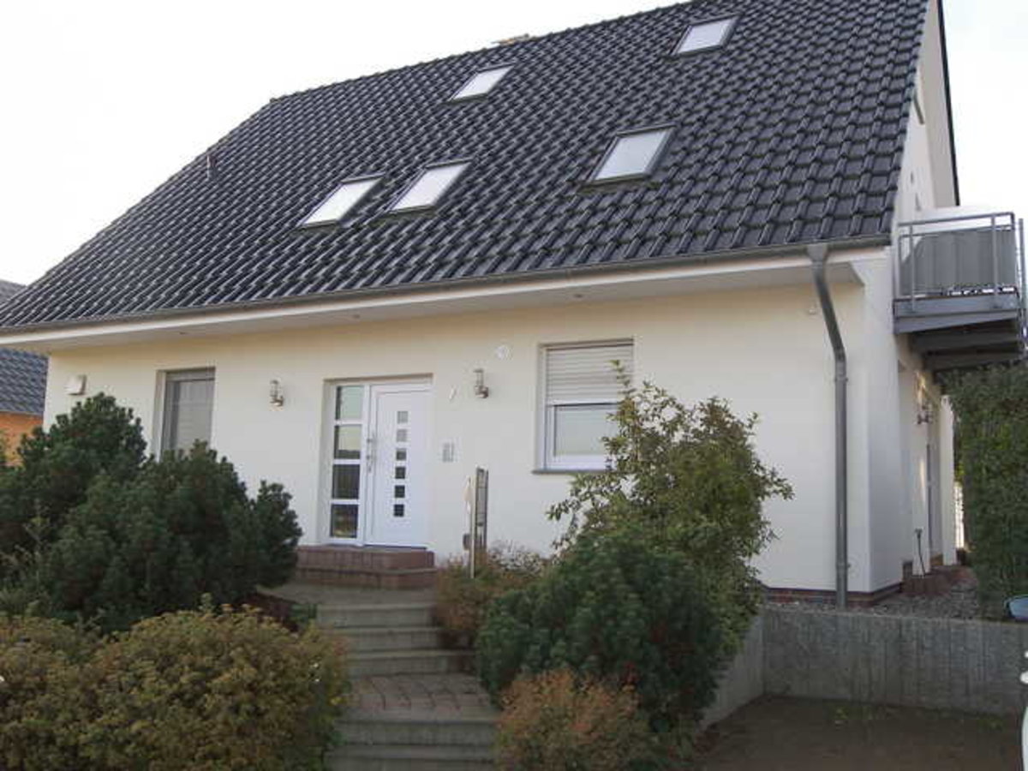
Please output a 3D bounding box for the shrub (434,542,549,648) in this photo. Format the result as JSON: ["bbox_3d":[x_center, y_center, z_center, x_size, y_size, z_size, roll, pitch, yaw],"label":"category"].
[{"bbox_3d":[-0.202,1.867,8.964,0.950,0.820,0.850,-2,-7,30],"label":"shrub"}]

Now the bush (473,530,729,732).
[{"bbox_3d":[0.613,1.700,7.116,1.620,1.250,1.500,1,-6,0],"label":"bush"}]

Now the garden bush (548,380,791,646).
[{"bbox_3d":[1.294,1.039,8.358,1.920,2.100,1.750,1,-6,0],"label":"garden bush"}]

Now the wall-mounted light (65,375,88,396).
[{"bbox_3d":[-6.699,-0.007,15.467,0.330,0.300,0.120,-2,-7,30],"label":"wall-mounted light"}]

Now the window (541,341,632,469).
[{"bbox_3d":[0.815,0.241,11.169,1.170,1.426,0.150,-2,-7,30],"label":"window"}]

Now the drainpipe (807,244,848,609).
[{"bbox_3d":[2.873,0.420,9.179,0.170,3.247,0.980,-2,-7,30],"label":"drainpipe"}]

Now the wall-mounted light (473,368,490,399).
[{"bbox_3d":[-0.371,-0.015,11.671,0.130,0.340,0.190,-2,-7,30],"label":"wall-mounted light"}]

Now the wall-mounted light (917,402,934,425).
[{"bbox_3d":[4.886,0.330,11.984,0.190,0.300,0.140,-2,-7,30],"label":"wall-mounted light"}]

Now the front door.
[{"bbox_3d":[-1.632,0.956,12.641,1.703,2.089,0.130,-2,-7,30],"label":"front door"}]

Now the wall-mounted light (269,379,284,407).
[{"bbox_3d":[-3.115,0.096,13.278,0.130,0.340,0.190,-2,-7,30],"label":"wall-mounted light"}]

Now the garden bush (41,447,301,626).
[{"bbox_3d":[-3.495,1.519,10.260,2.400,1.750,2.100,-2,-7,30],"label":"garden bush"}]

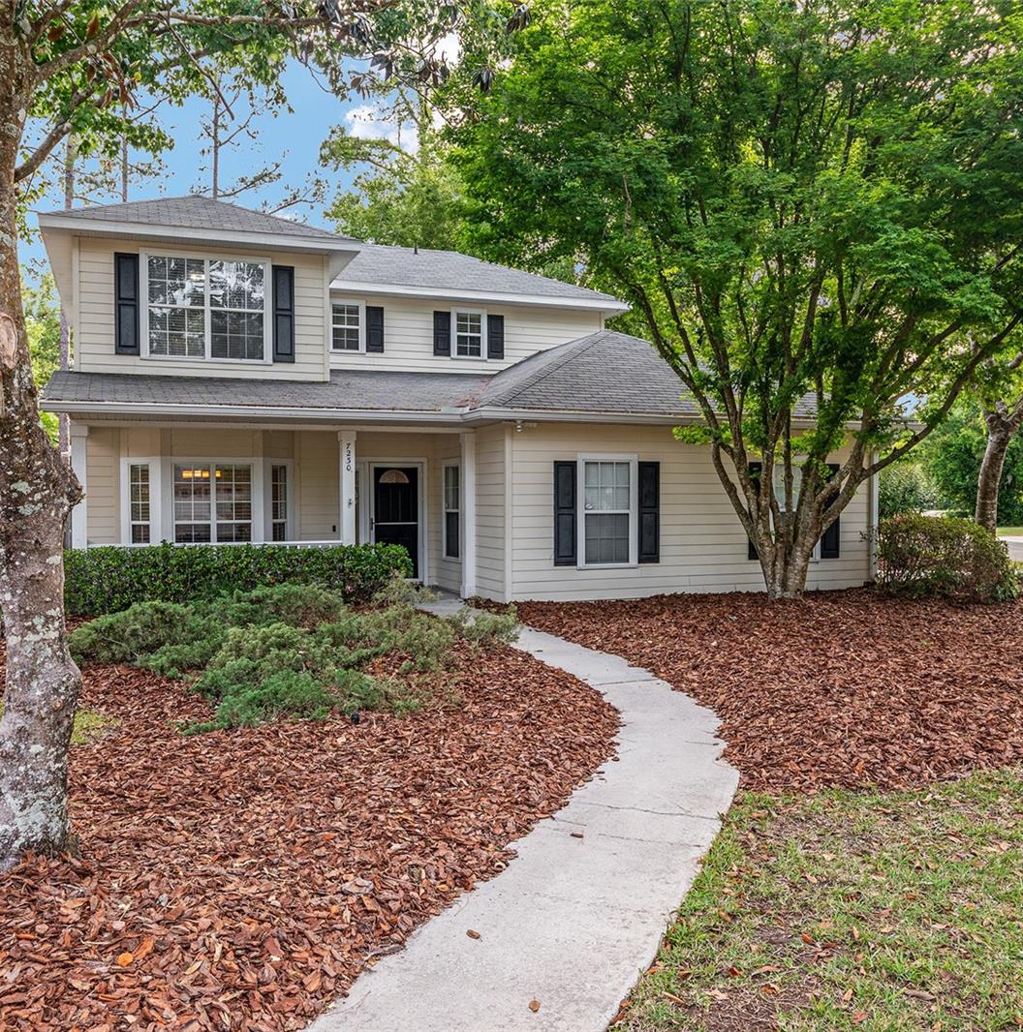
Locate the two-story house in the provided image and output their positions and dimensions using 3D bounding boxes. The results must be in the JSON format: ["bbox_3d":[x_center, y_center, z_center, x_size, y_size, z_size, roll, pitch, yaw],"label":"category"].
[{"bbox_3d":[-1.768,-2.401,19.992,13.055,7.061,12.468,-1,1,-22],"label":"two-story house"}]

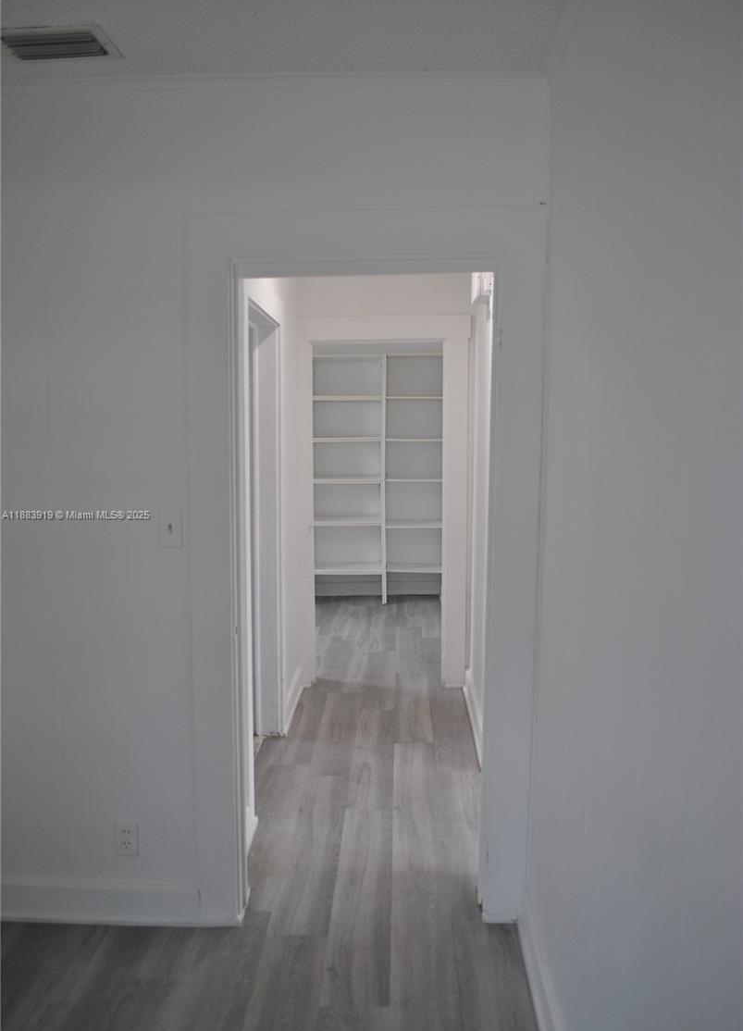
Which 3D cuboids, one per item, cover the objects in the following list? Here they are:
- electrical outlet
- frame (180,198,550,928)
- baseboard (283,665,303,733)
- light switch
[{"bbox_3d":[-0.754,0.992,2.567,0.070,0.115,0.012,0,6,2],"label":"electrical outlet"},{"bbox_3d":[-0.021,0.192,2.529,1.010,2.135,0.160,0,6,2],"label":"frame"},{"bbox_3d":[-0.419,0.982,4.522,0.020,0.135,0.790,0,6,2],"label":"baseboard"},{"bbox_3d":[-0.592,0.036,2.453,0.070,0.115,0.018,0,6,2],"label":"light switch"}]

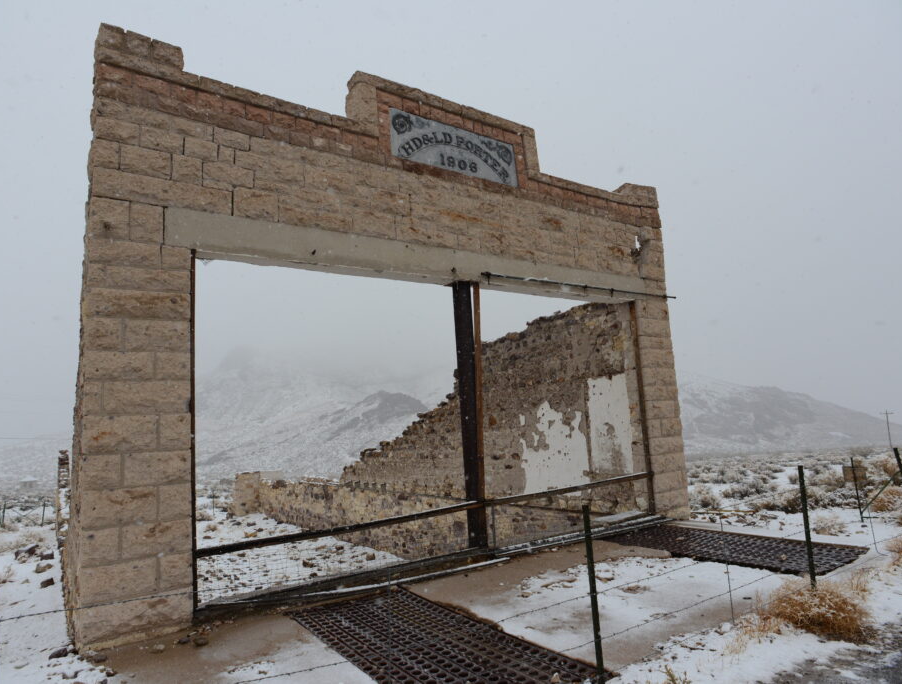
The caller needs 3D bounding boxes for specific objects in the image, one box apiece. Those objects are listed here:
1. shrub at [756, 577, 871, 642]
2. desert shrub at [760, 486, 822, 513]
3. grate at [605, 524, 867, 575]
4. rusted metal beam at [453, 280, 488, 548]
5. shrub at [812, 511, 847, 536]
[{"bbox_3d":[2.463,1.793,3.910,0.674,0.314,0.674,-8,-9,29],"label":"shrub"},{"bbox_3d":[5.593,2.578,9.415,0.887,0.354,0.887,-8,-9,29],"label":"desert shrub"},{"bbox_3d":[3.038,2.295,6.383,1.306,0.061,2.371,2,-10,-34],"label":"grate"},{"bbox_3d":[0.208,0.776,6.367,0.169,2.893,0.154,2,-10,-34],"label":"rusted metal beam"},{"bbox_3d":[4.501,2.161,6.784,0.360,0.246,0.360,-8,-9,31],"label":"shrub"}]

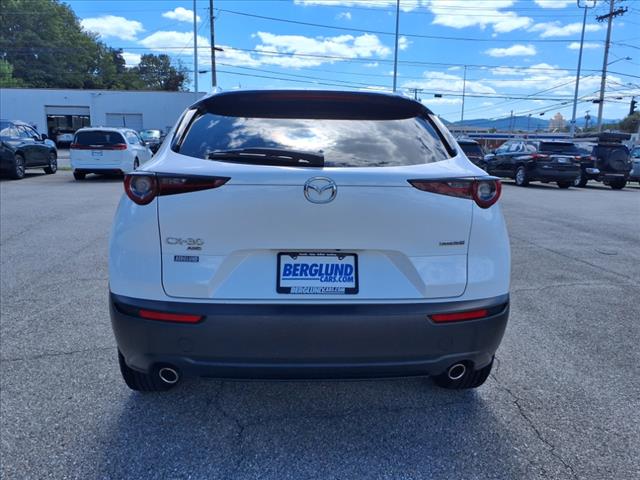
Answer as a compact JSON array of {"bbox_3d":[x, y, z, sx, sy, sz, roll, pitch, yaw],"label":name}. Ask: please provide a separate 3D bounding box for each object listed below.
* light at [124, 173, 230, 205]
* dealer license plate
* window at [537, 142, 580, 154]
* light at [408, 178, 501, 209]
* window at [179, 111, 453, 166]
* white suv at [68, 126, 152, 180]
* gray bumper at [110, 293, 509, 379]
[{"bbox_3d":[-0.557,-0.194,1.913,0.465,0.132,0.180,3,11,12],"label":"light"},{"bbox_3d":[-0.008,0.132,1.923,0.313,0.161,0.020,0,-1,-4],"label":"dealer license plate"},{"bbox_3d":[8.914,-3.420,18.657,1.500,0.460,0.120,0,-11,-9],"label":"window"},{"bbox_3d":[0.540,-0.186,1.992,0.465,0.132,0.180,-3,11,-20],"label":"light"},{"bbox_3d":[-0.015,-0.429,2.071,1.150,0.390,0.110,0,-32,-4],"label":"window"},{"bbox_3d":[-7.734,-3.382,19.270,2.000,1.770,5.120,0,11,-8],"label":"white suv"},{"bbox_3d":[-0.021,0.363,2.080,1.740,0.345,0.420,0,11,-4],"label":"gray bumper"}]

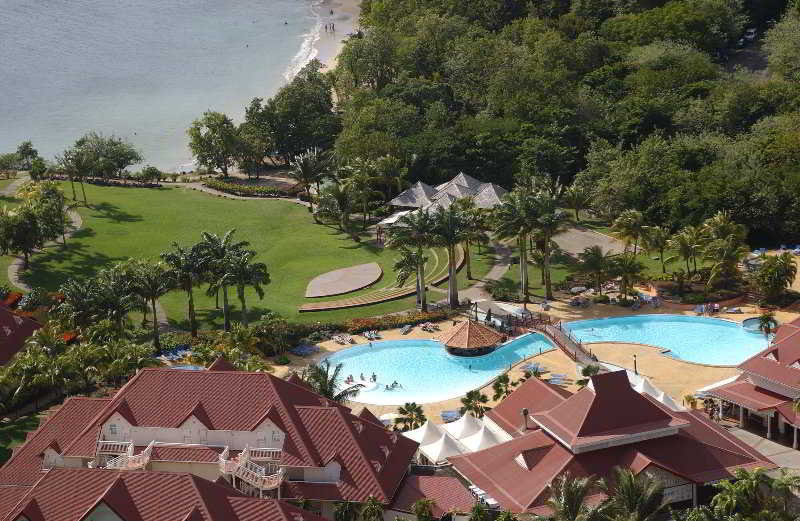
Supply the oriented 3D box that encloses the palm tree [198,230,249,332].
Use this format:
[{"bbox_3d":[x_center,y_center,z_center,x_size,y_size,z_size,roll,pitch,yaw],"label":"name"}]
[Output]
[{"bbox_3d":[-22.901,2.812,298.297,6.290,13.600,6.290,-2,20,-4],"label":"palm tree"}]

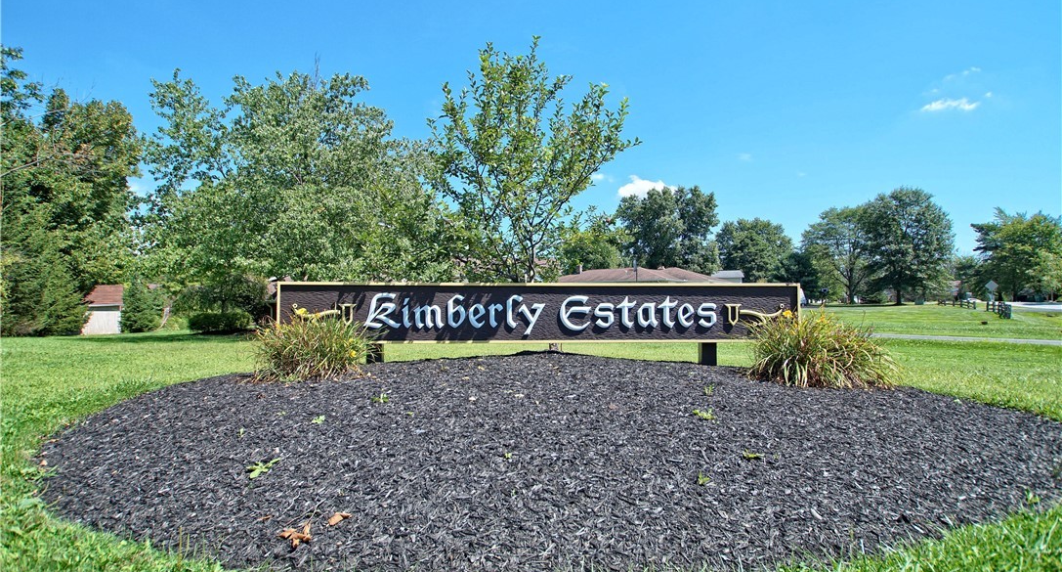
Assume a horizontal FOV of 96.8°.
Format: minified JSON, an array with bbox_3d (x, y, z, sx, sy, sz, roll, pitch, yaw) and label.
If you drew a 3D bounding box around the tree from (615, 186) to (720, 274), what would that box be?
[{"bbox_3d":[16.400,-4.700,57.000,12.400,15.000,12.000,0,-1,0],"label":"tree"}]

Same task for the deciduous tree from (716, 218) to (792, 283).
[{"bbox_3d":[30.400,-3.100,64.000,9.800,12.200,9.500,0,-1,0],"label":"deciduous tree"}]

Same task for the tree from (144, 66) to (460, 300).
[{"bbox_3d":[-7.800,-2.780,16.000,9.600,9.200,8.600,0,-1,0],"label":"tree"}]

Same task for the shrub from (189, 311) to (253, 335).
[{"bbox_3d":[-14.448,1.664,22.000,2.800,1.080,1.400,0,-1,0],"label":"shrub"}]

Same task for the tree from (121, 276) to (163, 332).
[{"bbox_3d":[-19.789,0.945,24.000,1.900,2.750,1.900,0,-1,0],"label":"tree"}]

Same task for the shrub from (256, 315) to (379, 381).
[{"bbox_3d":[-2.220,0.610,4.850,1.150,0.620,1.020,0,-1,0],"label":"shrub"}]

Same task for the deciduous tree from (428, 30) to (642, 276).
[{"bbox_3d":[0.040,-1.100,5.800,2.550,3.900,2.450,0,-1,0],"label":"deciduous tree"}]

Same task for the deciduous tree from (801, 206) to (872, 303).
[{"bbox_3d":[39.934,-3.918,61.000,9.000,12.600,9.000,0,-1,0],"label":"deciduous tree"}]

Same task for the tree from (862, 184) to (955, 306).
[{"bbox_3d":[46.261,-4.926,58.000,10.000,14.300,10.000,0,-1,0],"label":"tree"}]

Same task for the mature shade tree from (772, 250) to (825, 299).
[{"bbox_3d":[34.058,-1.119,60.000,6.000,7.000,6.000,0,-1,0],"label":"mature shade tree"}]

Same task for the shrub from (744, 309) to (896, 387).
[{"bbox_3d":[2.920,0.580,4.750,1.360,0.730,1.150,0,-1,0],"label":"shrub"}]

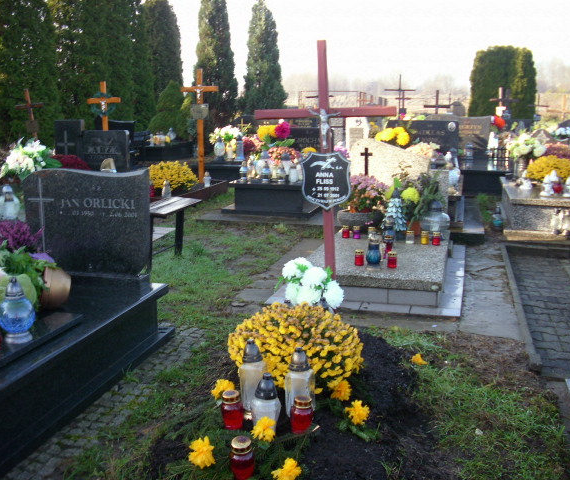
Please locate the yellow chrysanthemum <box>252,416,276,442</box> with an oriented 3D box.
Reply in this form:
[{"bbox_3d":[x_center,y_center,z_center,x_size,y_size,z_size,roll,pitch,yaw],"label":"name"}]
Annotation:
[{"bbox_3d":[-0.073,0.643,2.320,0.083,0.088,0.075,0,11,0],"label":"yellow chrysanthemum"}]

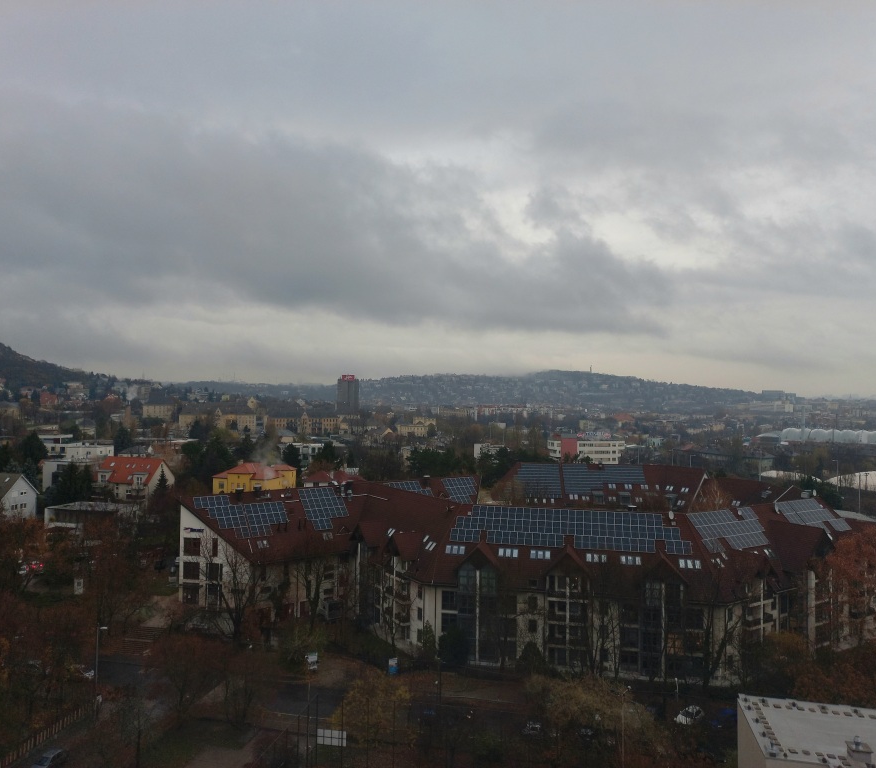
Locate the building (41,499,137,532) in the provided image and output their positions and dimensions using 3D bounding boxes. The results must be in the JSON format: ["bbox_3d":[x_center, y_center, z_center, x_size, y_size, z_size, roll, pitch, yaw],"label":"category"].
[{"bbox_3d":[-57.000,23.527,121.634,12.300,6.500,7.600,0,-1,13],"label":"building"}]

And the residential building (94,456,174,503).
[{"bbox_3d":[-81.300,26.326,198.599,17.000,12.200,12.500,0,-1,14],"label":"residential building"}]

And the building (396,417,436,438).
[{"bbox_3d":[-17.500,34.651,594.516,31.000,16.000,18.000,0,-1,5],"label":"building"}]

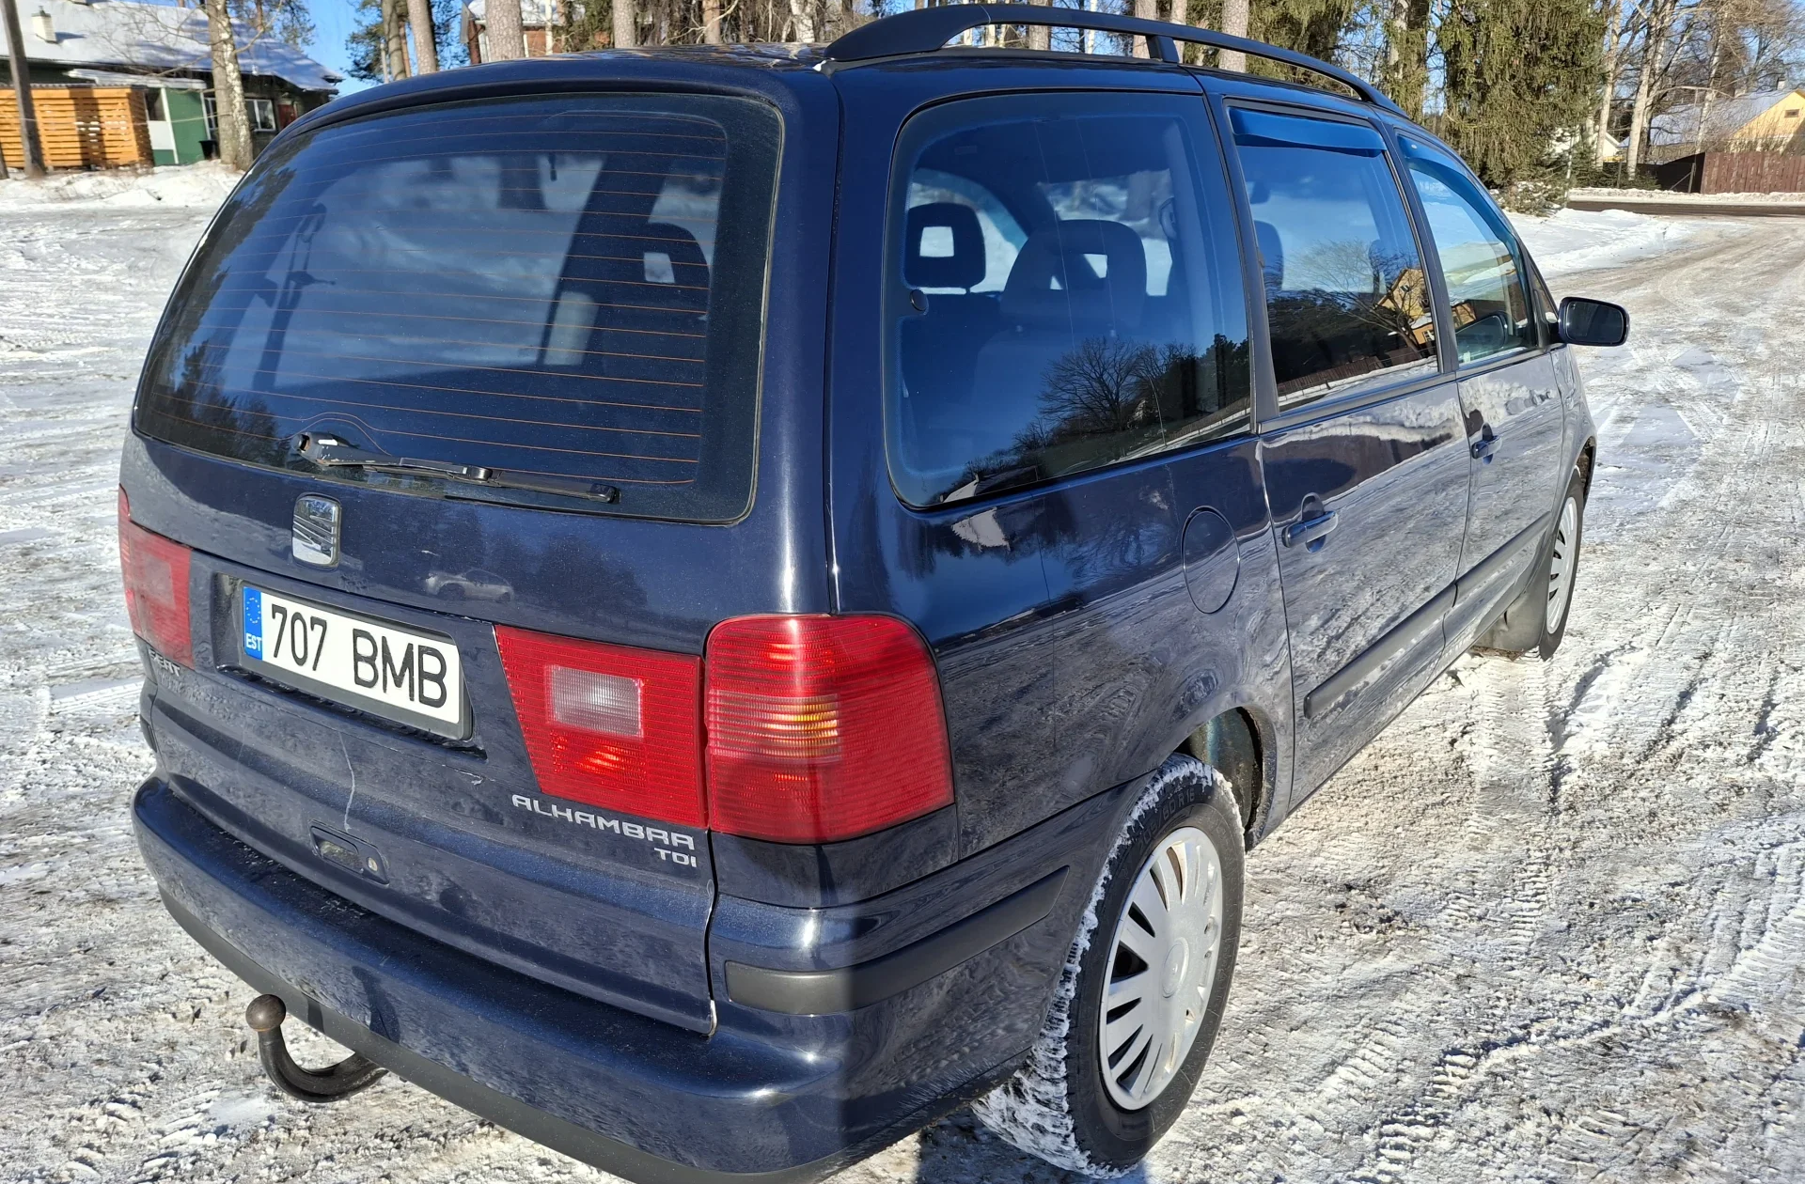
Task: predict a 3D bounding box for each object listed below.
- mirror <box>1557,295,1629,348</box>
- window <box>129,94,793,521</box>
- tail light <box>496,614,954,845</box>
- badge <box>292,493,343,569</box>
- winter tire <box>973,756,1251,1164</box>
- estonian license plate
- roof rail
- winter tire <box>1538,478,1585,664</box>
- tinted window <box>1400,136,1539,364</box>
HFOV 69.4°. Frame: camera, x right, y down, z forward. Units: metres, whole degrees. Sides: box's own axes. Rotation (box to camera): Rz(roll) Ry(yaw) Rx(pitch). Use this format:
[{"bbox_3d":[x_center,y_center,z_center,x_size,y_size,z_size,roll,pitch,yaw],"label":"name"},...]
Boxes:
[{"bbox_3d":[1.824,-0.715,3.431,0.180,0.130,0.105,10,19,36],"label":"mirror"},{"bbox_3d":[-0.677,-0.388,1.753,1.390,0.520,0.090,10,-8,36],"label":"window"},{"bbox_3d":[-0.209,0.120,1.450,0.510,0.262,0.210,10,19,36],"label":"tail light"},{"bbox_3d":[-0.765,-0.081,1.703,0.085,0.094,0.015,10,12,36],"label":"badge"},{"bbox_3d":[0.325,0.560,2.051,0.210,0.635,0.635,10,19,36],"label":"winter tire"},{"bbox_3d":[-0.754,0.082,1.756,0.525,0.115,0.020,10,12,36],"label":"estonian license plate"},{"bbox_3d":[0.547,-0.919,2.276,0.075,0.135,2.120,10,19,36],"label":"roof rail"},{"bbox_3d":[2.030,-0.093,4.227,0.210,0.635,0.635,10,19,36],"label":"winter tire"},{"bbox_3d":[1.351,-0.816,3.099,0.050,0.505,0.840,-11,6,40],"label":"tinted window"}]

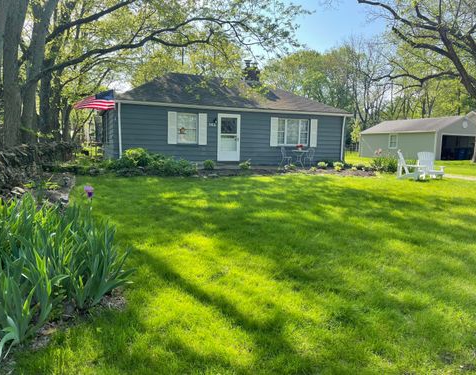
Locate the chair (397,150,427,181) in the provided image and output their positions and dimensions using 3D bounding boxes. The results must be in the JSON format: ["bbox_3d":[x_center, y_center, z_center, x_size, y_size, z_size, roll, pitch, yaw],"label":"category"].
[{"bbox_3d":[5.522,-0.703,12.000,0.820,0.920,0.720,5,8,37],"label":"chair"}]

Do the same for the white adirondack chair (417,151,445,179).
[{"bbox_3d":[6.441,-0.722,12.500,0.720,0.920,0.820,1,6,-1],"label":"white adirondack chair"}]

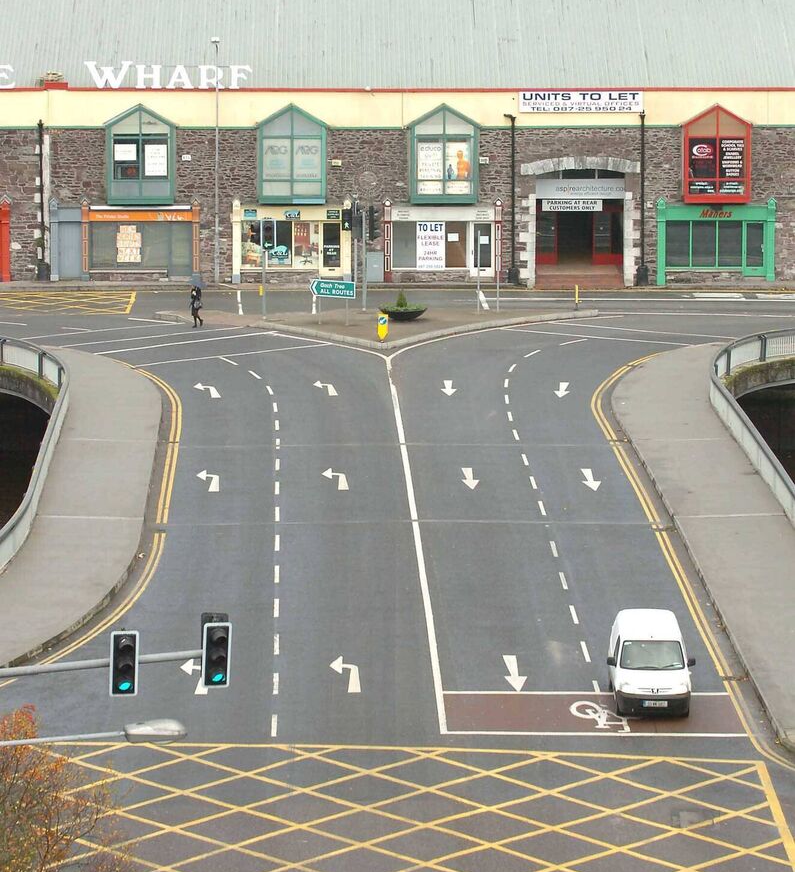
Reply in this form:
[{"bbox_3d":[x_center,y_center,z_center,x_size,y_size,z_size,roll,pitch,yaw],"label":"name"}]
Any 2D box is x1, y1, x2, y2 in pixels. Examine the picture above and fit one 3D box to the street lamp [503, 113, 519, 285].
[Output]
[{"bbox_3d":[4.778,-9.909,167.026,0.620,7.130,0.500,0,9,0],"label":"street lamp"}]

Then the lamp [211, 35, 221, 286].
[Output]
[{"bbox_3d":[-7.597,-11.400,166.136,0.400,10.360,1.000,0,9,0],"label":"lamp"}]

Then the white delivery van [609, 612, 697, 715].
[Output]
[{"bbox_3d":[5.775,5.237,91.251,1.800,1.810,4.130,0,9,0],"label":"white delivery van"}]

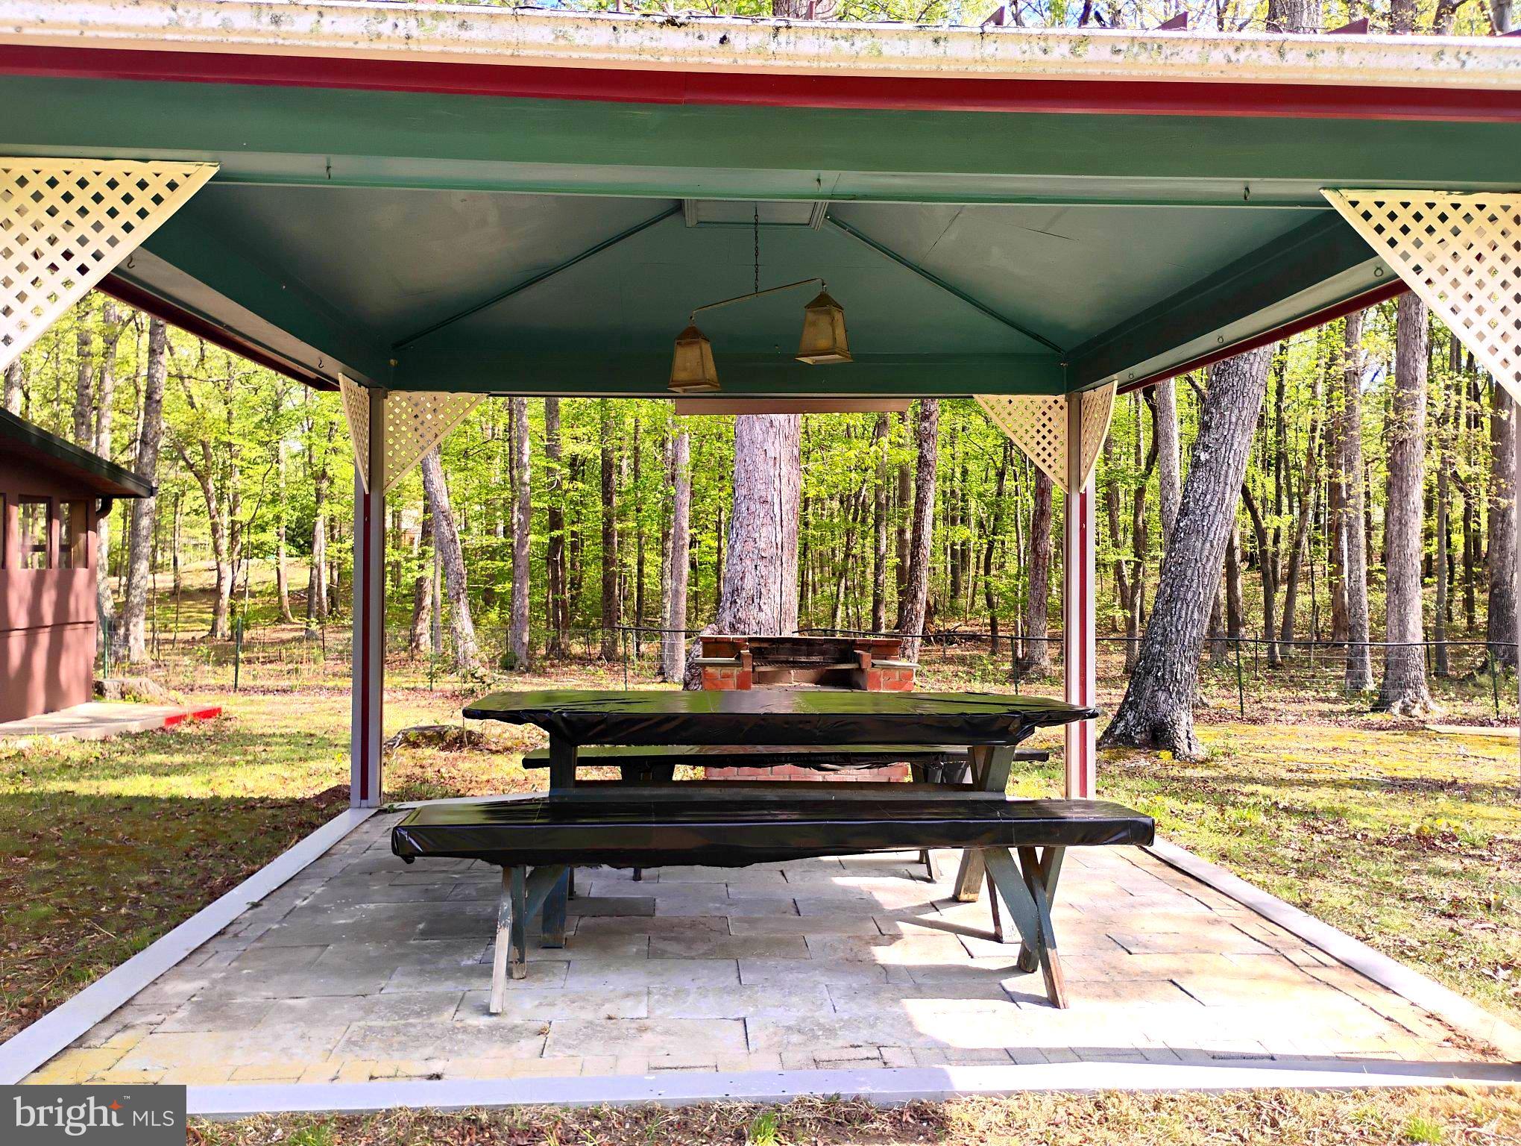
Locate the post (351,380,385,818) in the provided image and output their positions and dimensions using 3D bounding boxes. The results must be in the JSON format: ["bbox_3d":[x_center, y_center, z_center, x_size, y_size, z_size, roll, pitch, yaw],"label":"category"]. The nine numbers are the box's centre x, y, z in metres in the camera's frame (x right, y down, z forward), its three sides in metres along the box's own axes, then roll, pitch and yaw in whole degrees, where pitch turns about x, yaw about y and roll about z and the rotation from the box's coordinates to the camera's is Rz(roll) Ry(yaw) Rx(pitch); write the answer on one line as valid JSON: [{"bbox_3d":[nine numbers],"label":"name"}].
[{"bbox_3d":[-2.248,0.144,7.092,0.170,2.383,0.150,0,0,-4],"label":"post"}]

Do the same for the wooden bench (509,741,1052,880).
[{"bbox_3d":[0.126,1.088,5.650,2.312,0.564,0.374,0,0,-4],"label":"wooden bench"}]

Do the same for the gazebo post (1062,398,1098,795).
[{"bbox_3d":[1.900,0.166,7.367,0.170,2.383,0.150,0,0,-4],"label":"gazebo post"}]

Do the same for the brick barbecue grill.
[{"bbox_3d":[0.284,0.905,8.146,1.380,0.980,0.640,0,0,-2],"label":"brick barbecue grill"}]

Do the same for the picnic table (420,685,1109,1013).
[{"bbox_3d":[0.048,0.940,4.854,2.298,0.857,0.782,0,0,-2],"label":"picnic table"}]

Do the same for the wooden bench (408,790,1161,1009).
[{"bbox_3d":[0.059,1.076,4.023,2.380,0.582,0.374,0,0,-4],"label":"wooden bench"}]

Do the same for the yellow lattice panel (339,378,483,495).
[{"bbox_3d":[-1.898,-0.746,6.785,0.667,0.614,0.681,0,0,-4],"label":"yellow lattice panel"}]

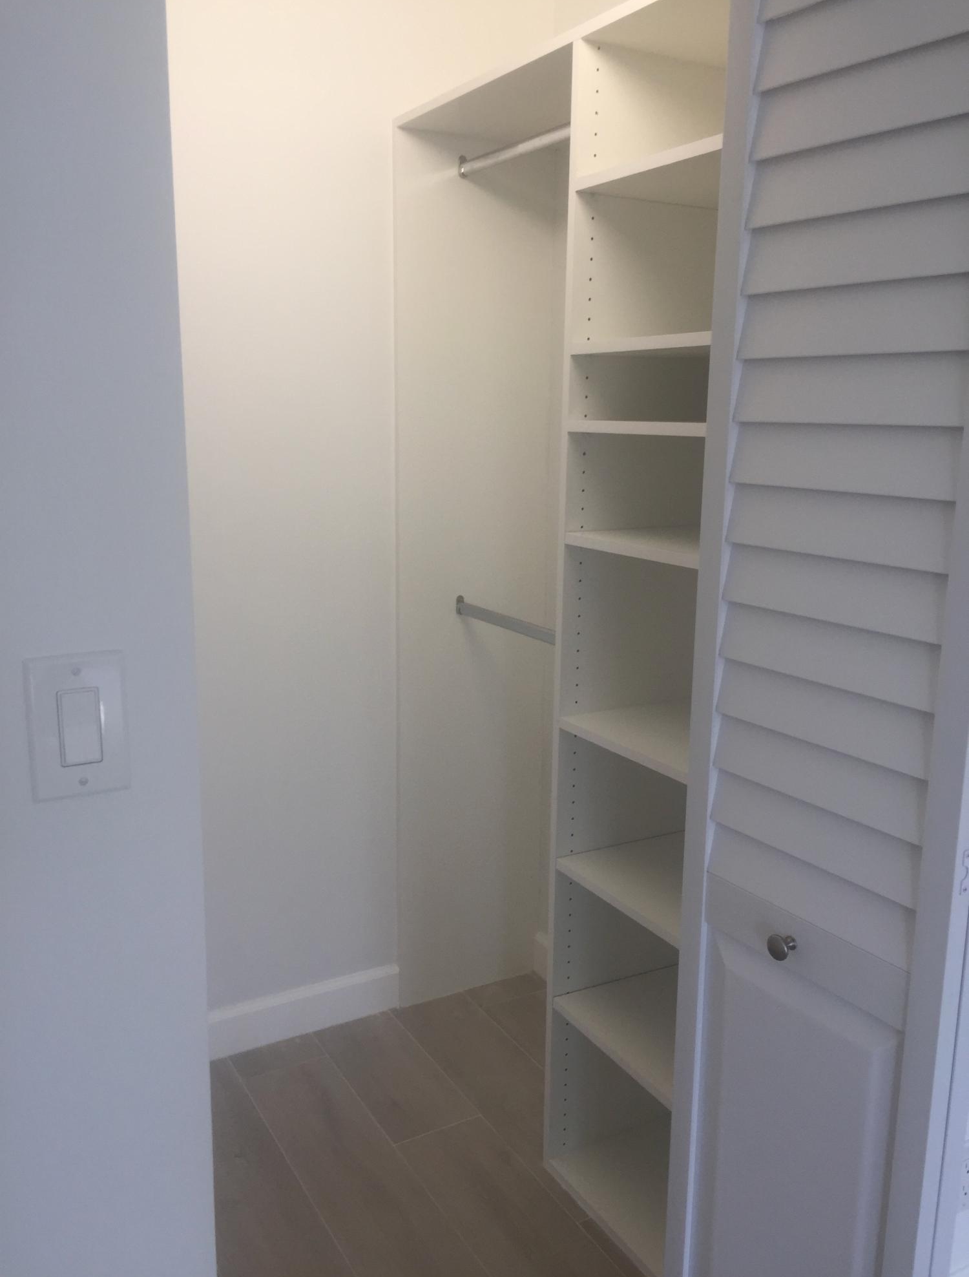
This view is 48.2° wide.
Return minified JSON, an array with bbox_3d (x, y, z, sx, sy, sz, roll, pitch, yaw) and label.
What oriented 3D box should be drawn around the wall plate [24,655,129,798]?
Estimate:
[{"bbox_3d":[-0.341,0.075,0.912,0.080,0.123,0.012,-6,14,-29],"label":"wall plate"}]

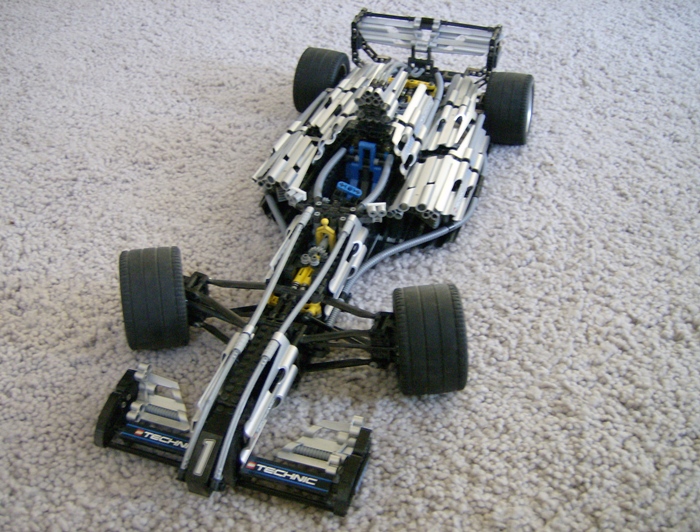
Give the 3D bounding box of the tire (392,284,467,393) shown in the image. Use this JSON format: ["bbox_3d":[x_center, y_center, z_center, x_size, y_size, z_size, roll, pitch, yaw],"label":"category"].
[{"bbox_3d":[0.060,0.056,0.556,0.044,0.082,0.082,-3,39,-4],"label":"tire"}]

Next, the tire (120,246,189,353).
[{"bbox_3d":[-0.157,0.026,0.592,0.044,0.082,0.082,-7,39,-9],"label":"tire"}]

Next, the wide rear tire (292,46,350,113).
[{"bbox_3d":[-0.033,-0.228,0.914,0.050,0.082,0.082,11,40,14],"label":"wide rear tire"}]

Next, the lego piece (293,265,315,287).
[{"bbox_3d":[-0.037,0.008,0.596,0.015,0.009,0.018,11,40,14],"label":"lego piece"}]

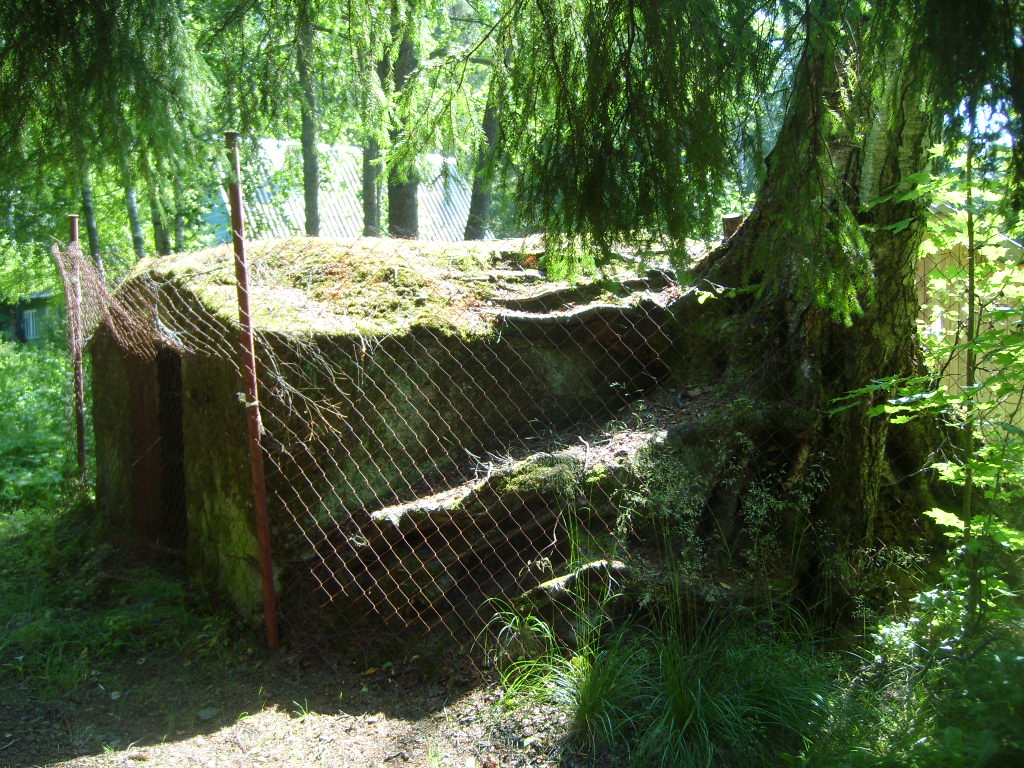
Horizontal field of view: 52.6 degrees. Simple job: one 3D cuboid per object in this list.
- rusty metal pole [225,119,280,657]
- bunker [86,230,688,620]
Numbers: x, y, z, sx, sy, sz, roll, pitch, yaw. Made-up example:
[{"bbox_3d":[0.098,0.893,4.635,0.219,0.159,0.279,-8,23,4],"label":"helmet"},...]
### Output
[{"bbox_3d":[-0.972,0.043,3.877,0.050,1.942,0.050,-3,4,0],"label":"rusty metal pole"},{"bbox_3d":[-0.614,0.039,5.785,2.754,1.600,1.928,-5,7,-43],"label":"bunker"}]

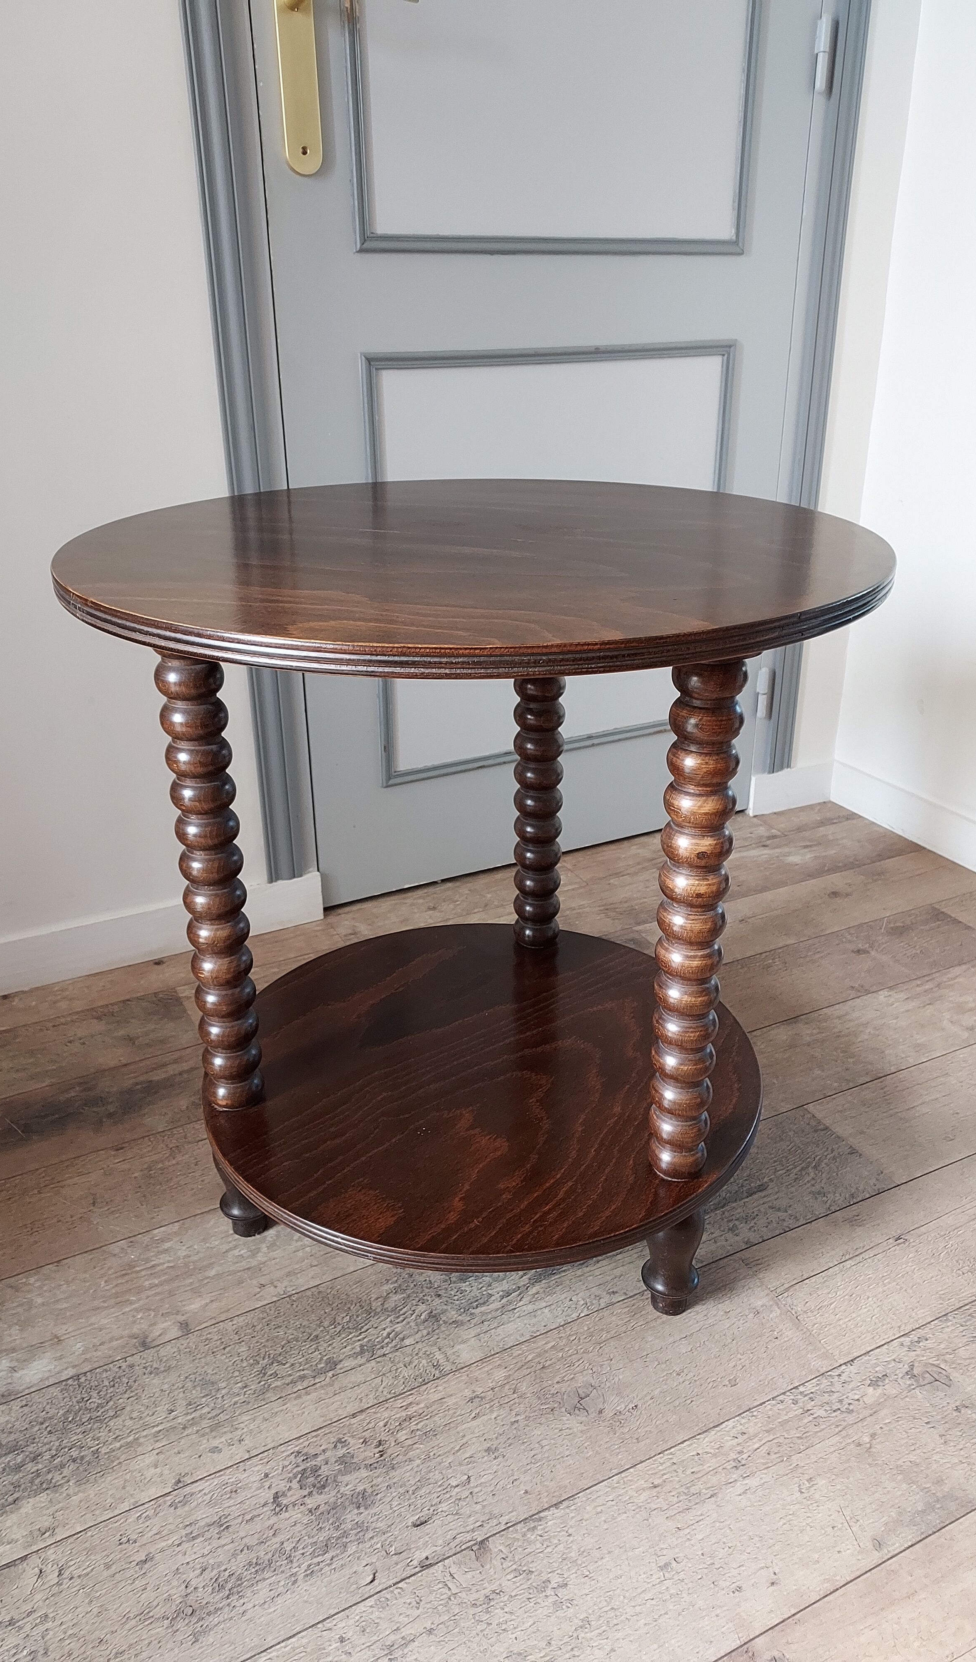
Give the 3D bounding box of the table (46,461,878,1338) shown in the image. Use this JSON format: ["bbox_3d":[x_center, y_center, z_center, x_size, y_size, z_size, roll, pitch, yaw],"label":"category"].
[{"bbox_3d":[-0.006,0.059,0.979,0.597,0.608,0.597,-1,25,0],"label":"table"}]

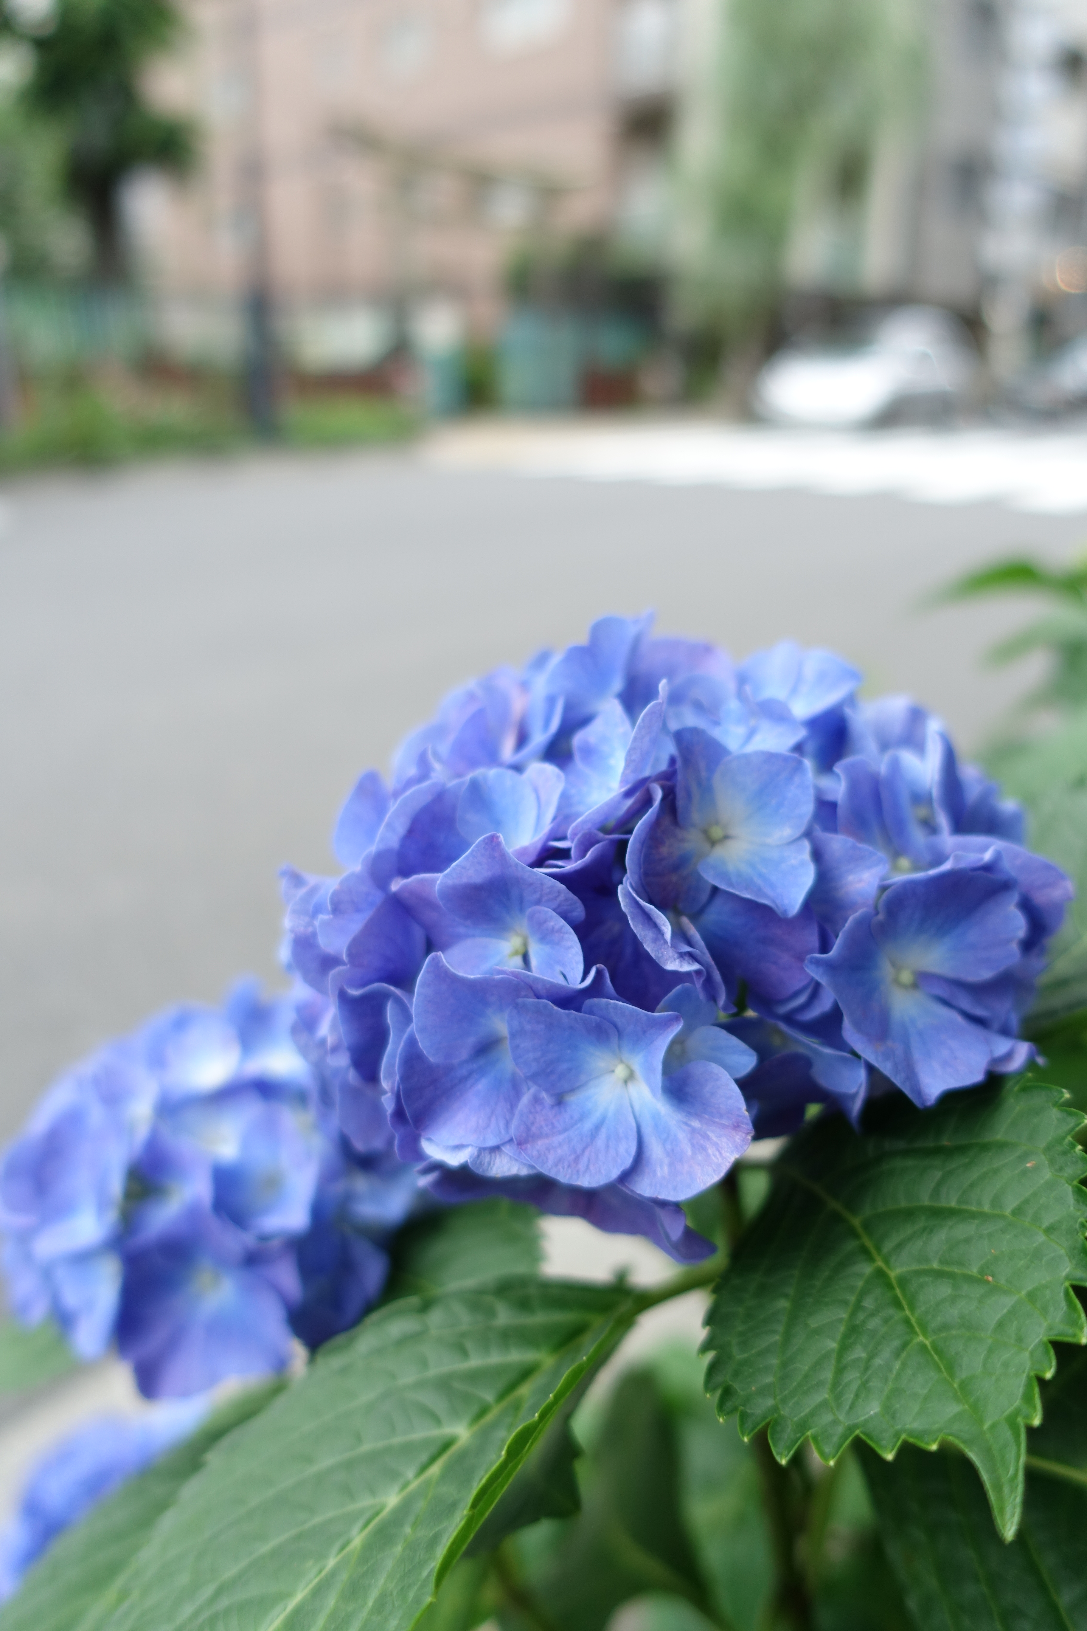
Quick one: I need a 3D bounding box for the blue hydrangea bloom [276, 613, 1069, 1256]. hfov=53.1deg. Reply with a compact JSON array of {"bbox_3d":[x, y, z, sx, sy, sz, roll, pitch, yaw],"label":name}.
[{"bbox_3d":[0.026,0.021,0.243,0.167,0.127,0.156,0,23,0],"label":"blue hydrangea bloom"}]

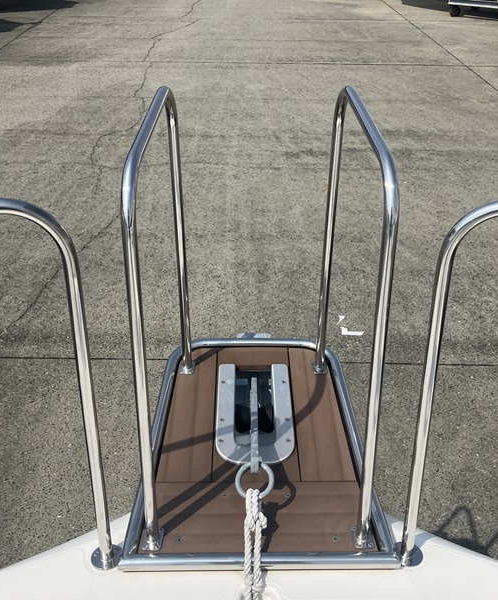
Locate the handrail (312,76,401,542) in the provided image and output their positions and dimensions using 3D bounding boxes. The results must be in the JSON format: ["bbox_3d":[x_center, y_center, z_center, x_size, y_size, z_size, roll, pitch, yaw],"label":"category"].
[{"bbox_3d":[0.218,0.013,1.363,0.055,0.805,0.605,-2,34,-4],"label":"handrail"}]

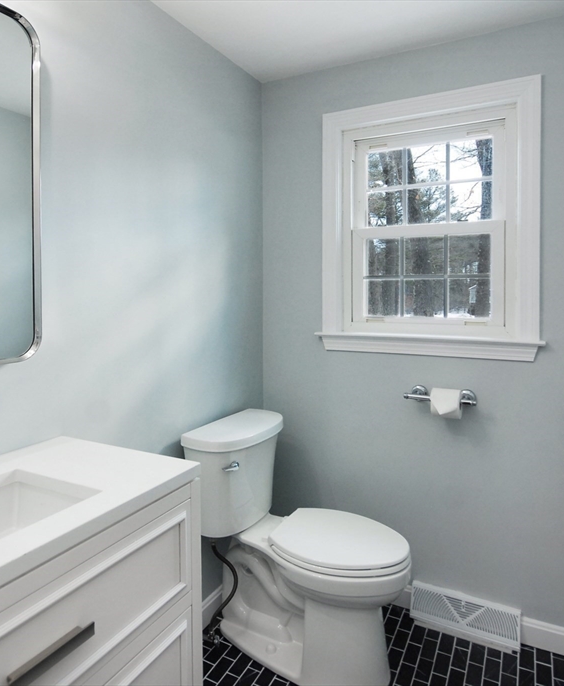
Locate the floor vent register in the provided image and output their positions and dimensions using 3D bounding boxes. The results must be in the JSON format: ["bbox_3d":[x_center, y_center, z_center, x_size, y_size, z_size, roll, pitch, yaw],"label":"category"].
[{"bbox_3d":[0.716,1.070,1.678,0.409,0.135,0.074,2,4,24],"label":"floor vent register"}]

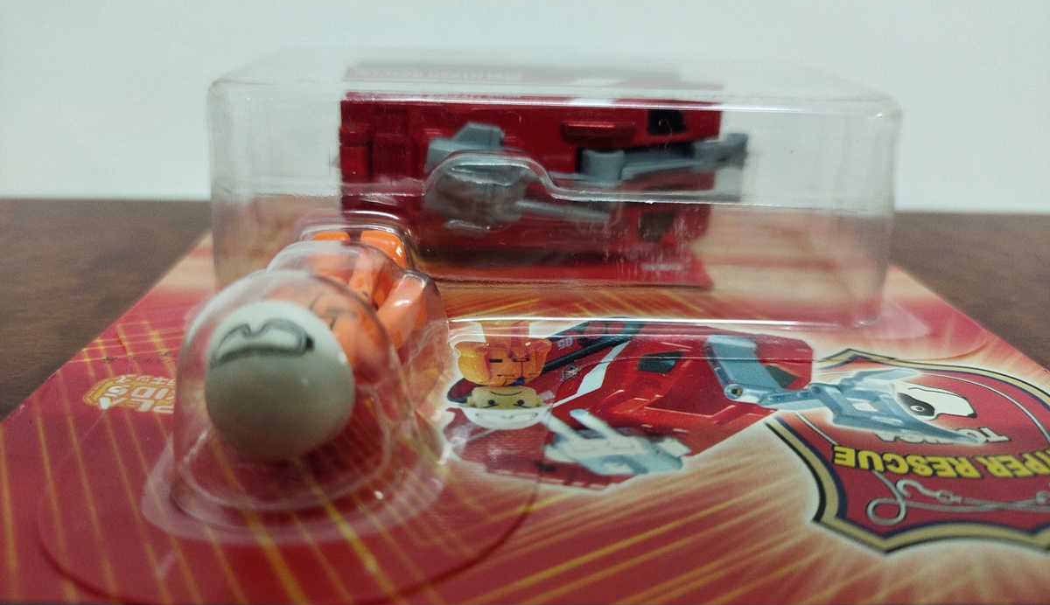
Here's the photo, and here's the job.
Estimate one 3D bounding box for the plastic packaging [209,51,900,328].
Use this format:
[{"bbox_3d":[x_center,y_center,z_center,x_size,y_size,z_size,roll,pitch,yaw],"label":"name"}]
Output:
[{"bbox_3d":[0.005,-0.027,0.169,0.123,0.039,0.067,1,22,-4],"label":"plastic packaging"}]

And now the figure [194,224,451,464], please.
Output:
[{"bbox_3d":[-0.029,0.004,0.113,0.027,0.019,0.051,3,22,1],"label":"figure"}]

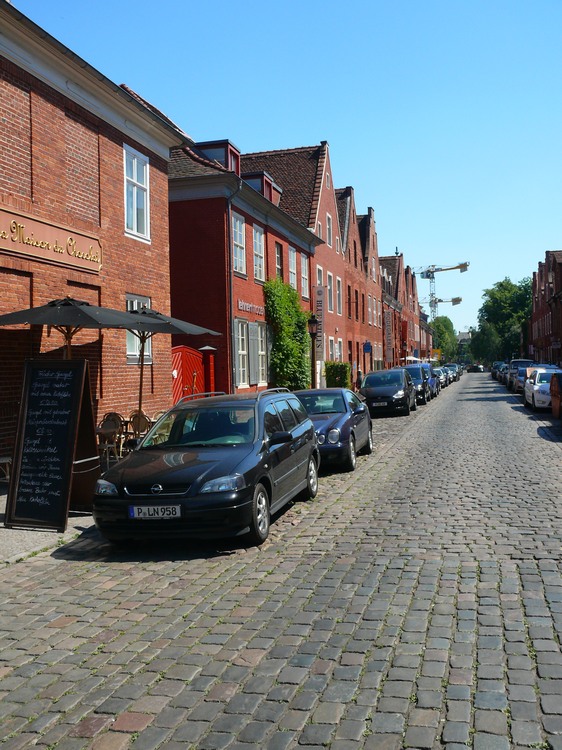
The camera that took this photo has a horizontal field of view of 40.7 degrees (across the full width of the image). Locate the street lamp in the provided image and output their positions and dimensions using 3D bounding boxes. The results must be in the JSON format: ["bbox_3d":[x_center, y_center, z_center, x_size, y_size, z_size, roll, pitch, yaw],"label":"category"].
[{"bbox_3d":[1.040,-0.173,23.715,0.330,3.420,0.330,-1,1,14],"label":"street lamp"}]

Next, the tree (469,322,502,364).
[{"bbox_3d":[36.808,-5.199,135.966,6.000,9.150,6.000,-1,1,15],"label":"tree"}]

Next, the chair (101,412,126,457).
[{"bbox_3d":[-3.430,1.223,15.400,0.470,0.890,0.540,-1,1,14],"label":"chair"}]

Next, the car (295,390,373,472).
[{"bbox_3d":[0.790,1.000,15.150,1.730,1.380,4.580,-2,0,14],"label":"car"}]

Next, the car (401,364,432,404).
[{"bbox_3d":[6.041,0.458,35.734,1.810,1.700,4.400,-1,1,14],"label":"car"}]

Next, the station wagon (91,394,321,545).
[{"bbox_3d":[-0.700,0.985,9.370,1.720,1.500,4.290,-2,0,14],"label":"station wagon"}]

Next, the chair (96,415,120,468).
[{"bbox_3d":[-3.040,1.233,13.200,0.470,0.890,0.540,-1,1,14],"label":"chair"}]

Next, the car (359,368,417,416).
[{"bbox_3d":[4.040,0.655,28.750,1.860,1.650,4.680,-2,0,15],"label":"car"}]

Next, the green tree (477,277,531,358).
[{"bbox_3d":[42.088,-9.631,141.913,11.000,17.630,11.000,-1,1,15],"label":"green tree"}]

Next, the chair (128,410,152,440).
[{"bbox_3d":[-2.810,1.209,15.150,0.470,0.890,0.540,-1,1,14],"label":"chair"}]

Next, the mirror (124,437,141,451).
[{"bbox_3d":[-1.730,0.805,8.900,0.210,0.160,0.140,-1,1,14],"label":"mirror"}]

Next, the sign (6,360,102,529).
[{"bbox_3d":[-2.592,0.767,8.842,0.790,1.860,0.930,-1,1,18],"label":"sign"}]

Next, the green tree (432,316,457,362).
[{"bbox_3d":[30.179,-5.755,141.958,6.200,10.400,6.200,-1,1,15],"label":"green tree"}]

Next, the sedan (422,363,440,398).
[{"bbox_3d":[7.421,0.335,41.031,1.800,1.780,4.350,-1,1,14],"label":"sedan"}]

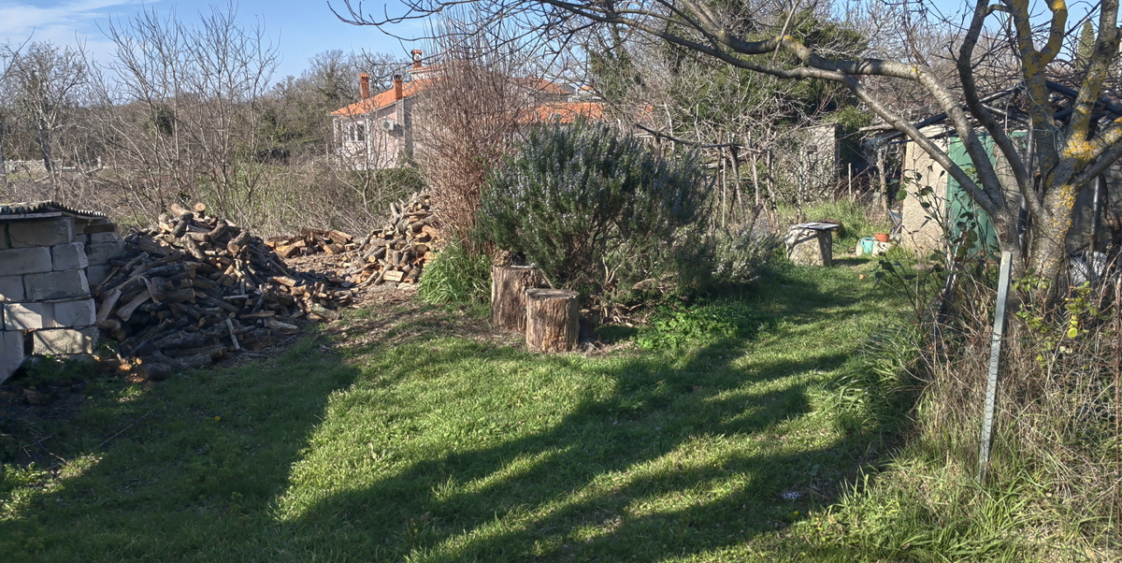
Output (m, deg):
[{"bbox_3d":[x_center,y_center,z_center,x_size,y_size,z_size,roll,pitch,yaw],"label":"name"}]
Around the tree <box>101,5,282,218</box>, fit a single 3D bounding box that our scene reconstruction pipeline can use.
[{"bbox_3d":[-7.256,-3.149,17.000,3.400,4.200,2.900,-4,9,-22],"label":"tree"}]

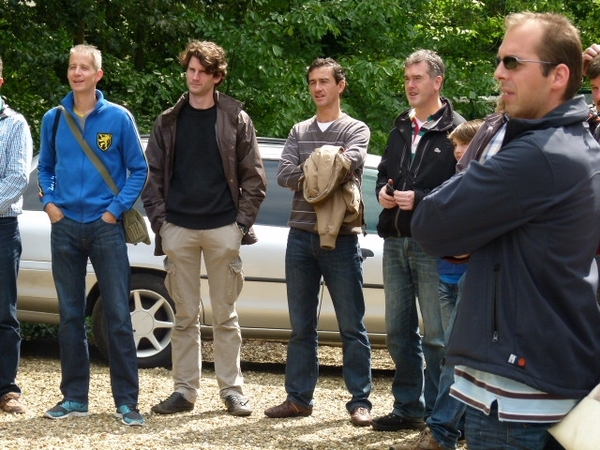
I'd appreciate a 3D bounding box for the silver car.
[{"bbox_3d":[0.070,0.158,15.062,4.650,1.470,1.760,2,2,-15],"label":"silver car"}]

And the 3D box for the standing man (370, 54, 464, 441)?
[{"bbox_3d":[0.569,0.073,10.800,0.490,1.790,0.400,3,4,32],"label":"standing man"}]

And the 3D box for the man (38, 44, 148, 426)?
[{"bbox_3d":[-1.002,0.036,11.100,0.500,1.810,0.370,2,3,18],"label":"man"}]

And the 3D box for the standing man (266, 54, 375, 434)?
[{"bbox_3d":[0.094,0.070,11.050,0.490,1.760,0.390,2,3,20],"label":"standing man"}]

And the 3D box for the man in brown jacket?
[{"bbox_3d":[-0.470,0.012,11.250,0.580,1.820,0.380,1,3,8],"label":"man in brown jacket"}]

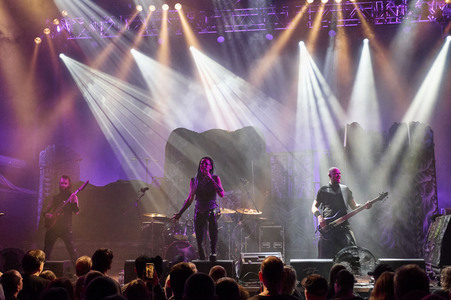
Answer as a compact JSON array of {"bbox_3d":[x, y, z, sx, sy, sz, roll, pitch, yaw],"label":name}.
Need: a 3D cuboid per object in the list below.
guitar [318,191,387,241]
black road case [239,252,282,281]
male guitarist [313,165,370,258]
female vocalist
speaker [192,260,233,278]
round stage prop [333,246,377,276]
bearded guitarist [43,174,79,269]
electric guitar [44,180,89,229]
[{"bbox_3d":[1.857,0.943,6.900,1.200,0.340,0.100,-31,-2,2],"label":"guitar"},{"bbox_3d":[0.500,1.672,6.800,0.620,0.400,0.420,0,-9,0],"label":"black road case"},{"bbox_3d":[1.716,1.104,7.100,0.750,1.720,0.520,3,-9,-16],"label":"male guitarist"},{"bbox_3d":[-0.426,0.914,7.500,0.800,1.640,0.450,1,-9,-6],"label":"female vocalist"},{"bbox_3d":[-0.170,1.738,6.750,0.580,0.350,0.450,0,-9,0],"label":"speaker"},{"bbox_3d":[1.783,1.549,6.550,0.570,0.460,0.280,0,-9,0],"label":"round stage prop"},{"bbox_3d":[-2.655,1.238,7.700,0.580,1.670,0.460,2,-9,-11],"label":"bearded guitarist"},{"bbox_3d":[-2.508,0.857,7.550,0.330,1.020,0.100,42,2,-7],"label":"electric guitar"}]

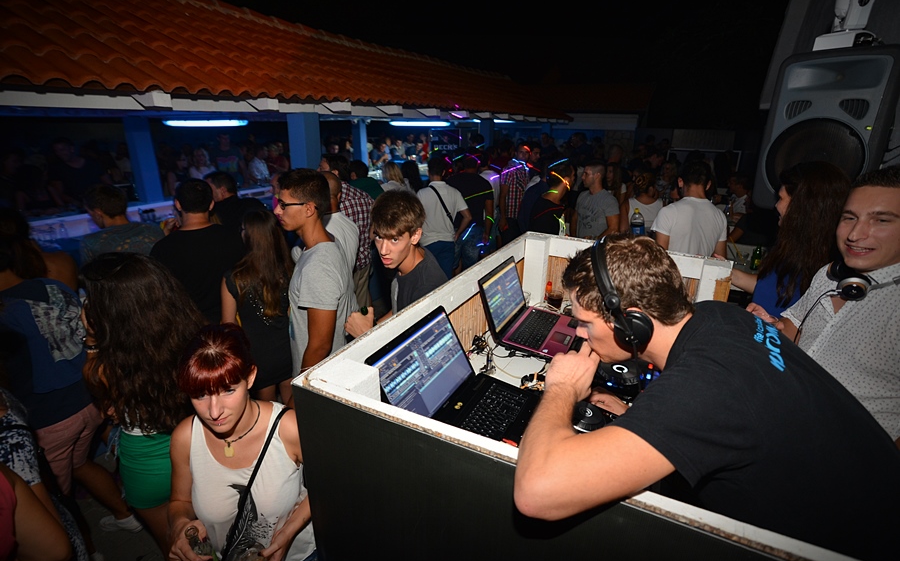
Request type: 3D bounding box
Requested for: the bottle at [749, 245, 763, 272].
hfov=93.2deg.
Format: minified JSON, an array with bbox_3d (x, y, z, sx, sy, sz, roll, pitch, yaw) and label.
[{"bbox_3d":[2.493,-0.188,3.456,0.060,0.215,0.060,15,24,34],"label":"bottle"}]

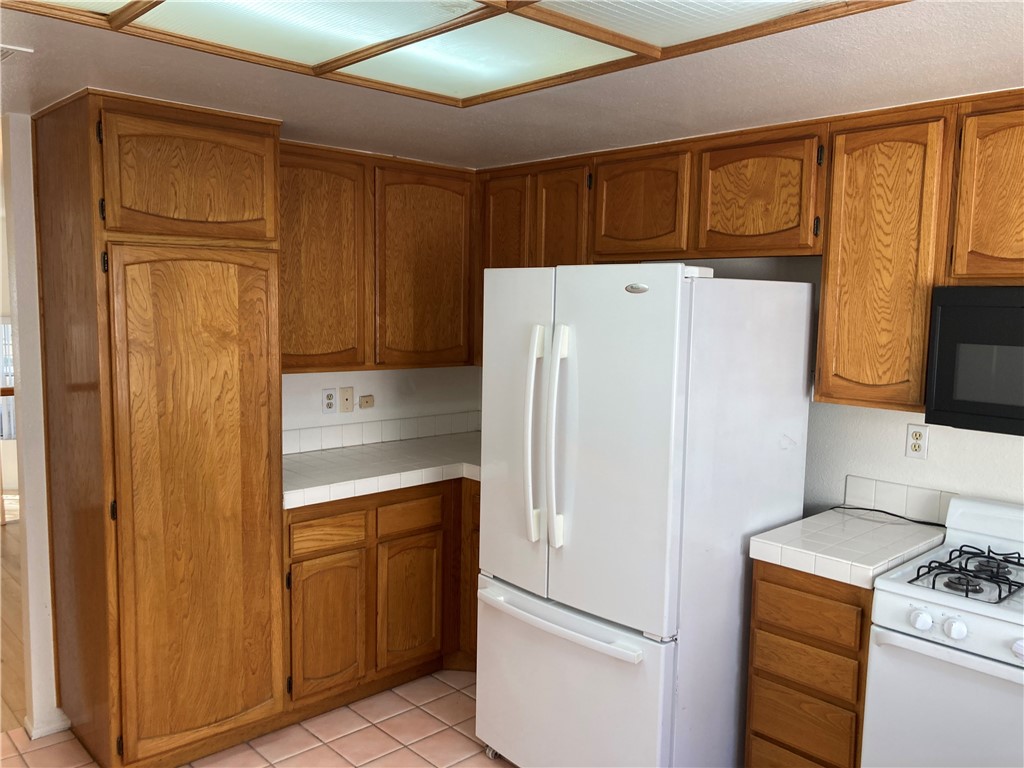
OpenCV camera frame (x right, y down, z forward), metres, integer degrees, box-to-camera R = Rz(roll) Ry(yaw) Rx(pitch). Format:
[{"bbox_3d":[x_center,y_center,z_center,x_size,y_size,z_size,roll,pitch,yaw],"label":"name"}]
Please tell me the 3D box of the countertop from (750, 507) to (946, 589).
[{"bbox_3d":[1.109,0.511,2.686,0.643,0.069,0.392,-4,8,-43],"label":"countertop"}]

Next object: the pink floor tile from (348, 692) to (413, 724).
[{"bbox_3d":[-0.526,1.298,3.336,0.202,0.014,0.190,-4,8,-43],"label":"pink floor tile"}]

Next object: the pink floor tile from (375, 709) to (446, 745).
[{"bbox_3d":[-0.388,1.317,3.189,0.202,0.014,0.202,-4,8,-43],"label":"pink floor tile"}]

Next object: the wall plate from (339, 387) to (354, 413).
[{"bbox_3d":[-0.789,0.075,3.961,0.074,0.118,0.012,-4,8,-43],"label":"wall plate"}]

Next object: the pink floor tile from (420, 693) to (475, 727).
[{"bbox_3d":[-0.235,1.305,3.331,0.202,0.014,0.202,-4,8,-43],"label":"pink floor tile"}]

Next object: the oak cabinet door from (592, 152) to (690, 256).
[{"bbox_3d":[0.517,-0.707,3.288,0.024,0.363,0.453,-4,8,-43],"label":"oak cabinet door"}]

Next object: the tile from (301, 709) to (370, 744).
[{"bbox_3d":[-0.679,1.310,3.194,0.202,0.014,0.190,-4,8,-43],"label":"tile"}]

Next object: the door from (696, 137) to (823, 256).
[{"bbox_3d":[0.865,-0.660,2.920,0.024,0.356,0.446,-4,8,-43],"label":"door"}]

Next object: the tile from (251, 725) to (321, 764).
[{"bbox_3d":[-0.832,1.322,3.052,0.202,0.014,0.190,-4,8,-43],"label":"tile"}]

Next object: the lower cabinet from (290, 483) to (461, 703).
[{"bbox_3d":[-0.749,0.809,3.644,0.860,0.799,0.636,-4,8,-43],"label":"lower cabinet"}]

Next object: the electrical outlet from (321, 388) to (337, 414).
[{"bbox_3d":[-0.858,0.082,3.897,0.072,0.116,0.012,-4,8,-43],"label":"electrical outlet"}]

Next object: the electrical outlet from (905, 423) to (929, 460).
[{"bbox_3d":[1.390,0.198,2.839,0.012,0.117,0.072,-4,8,-43],"label":"electrical outlet"}]

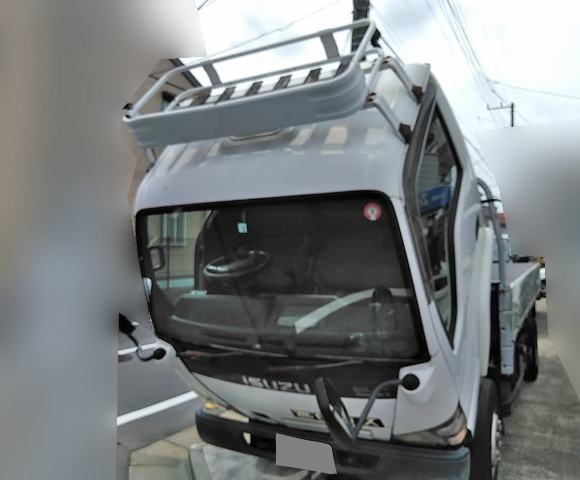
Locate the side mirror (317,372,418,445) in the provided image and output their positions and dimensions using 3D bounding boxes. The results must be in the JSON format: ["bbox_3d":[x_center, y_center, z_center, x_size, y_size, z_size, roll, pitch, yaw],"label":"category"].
[{"bbox_3d":[0.348,0.600,1.985,0.360,0.310,0.250,-17,35,9],"label":"side mirror"}]

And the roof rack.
[{"bbox_3d":[-0.147,-0.627,2.428,1.440,0.430,0.620,-3,40,26],"label":"roof rack"}]

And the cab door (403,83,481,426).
[{"bbox_3d":[0.804,0.089,2.555,0.180,1.450,1.100,-3,40,26],"label":"cab door"}]

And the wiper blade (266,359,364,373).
[{"bbox_3d":[0.107,0.584,2.310,0.510,0.040,0.040,-13,18,28],"label":"wiper blade"}]

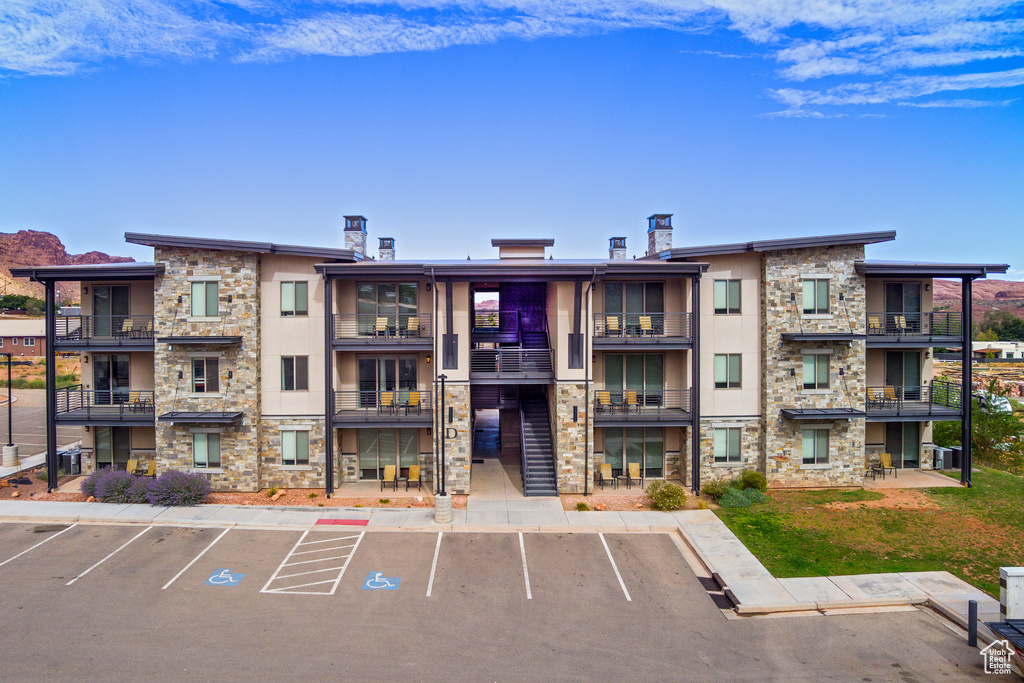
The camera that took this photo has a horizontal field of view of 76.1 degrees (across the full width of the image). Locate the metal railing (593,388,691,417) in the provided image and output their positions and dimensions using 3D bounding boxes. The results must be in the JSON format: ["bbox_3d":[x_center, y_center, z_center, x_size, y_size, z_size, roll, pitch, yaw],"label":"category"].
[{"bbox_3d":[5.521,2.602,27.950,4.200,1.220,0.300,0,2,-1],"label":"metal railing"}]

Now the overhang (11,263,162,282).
[{"bbox_3d":[-17.291,-2.964,27.900,6.200,0.750,2.700,0,2,-1],"label":"overhang"}]

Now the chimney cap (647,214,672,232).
[{"bbox_3d":[7.237,-5.705,31.899,0.910,0.720,1.400,0,2,-1],"label":"chimney cap"}]

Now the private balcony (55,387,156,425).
[{"bbox_3d":[-16.998,2.725,28.300,4.200,1.500,2.000,0,2,-1],"label":"private balcony"}]

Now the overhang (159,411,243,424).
[{"bbox_3d":[-12.596,3.091,26.642,2.977,0.277,0.970,0,2,-1],"label":"overhang"}]

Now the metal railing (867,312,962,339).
[{"bbox_3d":[17.505,-0.736,29.449,4.220,1.100,2.000,0,2,-1],"label":"metal railing"}]

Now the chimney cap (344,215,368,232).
[{"bbox_3d":[-7.148,-5.319,30.038,0.861,0.702,1.330,0,2,-1],"label":"chimney cap"}]

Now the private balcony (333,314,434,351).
[{"bbox_3d":[-5.322,-0.427,28.074,4.150,1.500,2.150,0,2,-1],"label":"private balcony"}]

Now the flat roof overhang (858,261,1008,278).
[{"bbox_3d":[17.970,-3.280,29.200,6.500,0.820,2.800,0,2,-1],"label":"flat roof overhang"}]

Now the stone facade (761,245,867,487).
[{"bbox_3d":[12.812,1.064,27.850,4.150,10.150,0.800,0,2,-1],"label":"stone facade"}]

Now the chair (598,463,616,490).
[{"bbox_3d":[4.084,5.777,27.839,0.600,0.940,0.690,0,2,-1],"label":"chair"}]

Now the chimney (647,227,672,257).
[{"bbox_3d":[6.885,-4.486,30.344,0.799,1.267,1.250,0,2,-1],"label":"chimney"}]

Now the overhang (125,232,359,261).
[{"bbox_3d":[-11.500,-4.100,28.800,9.900,1.150,2.000,0,2,-1],"label":"overhang"}]

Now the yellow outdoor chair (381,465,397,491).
[{"bbox_3d":[-5.243,5.856,28.050,0.620,0.970,0.700,0,2,-1],"label":"yellow outdoor chair"}]

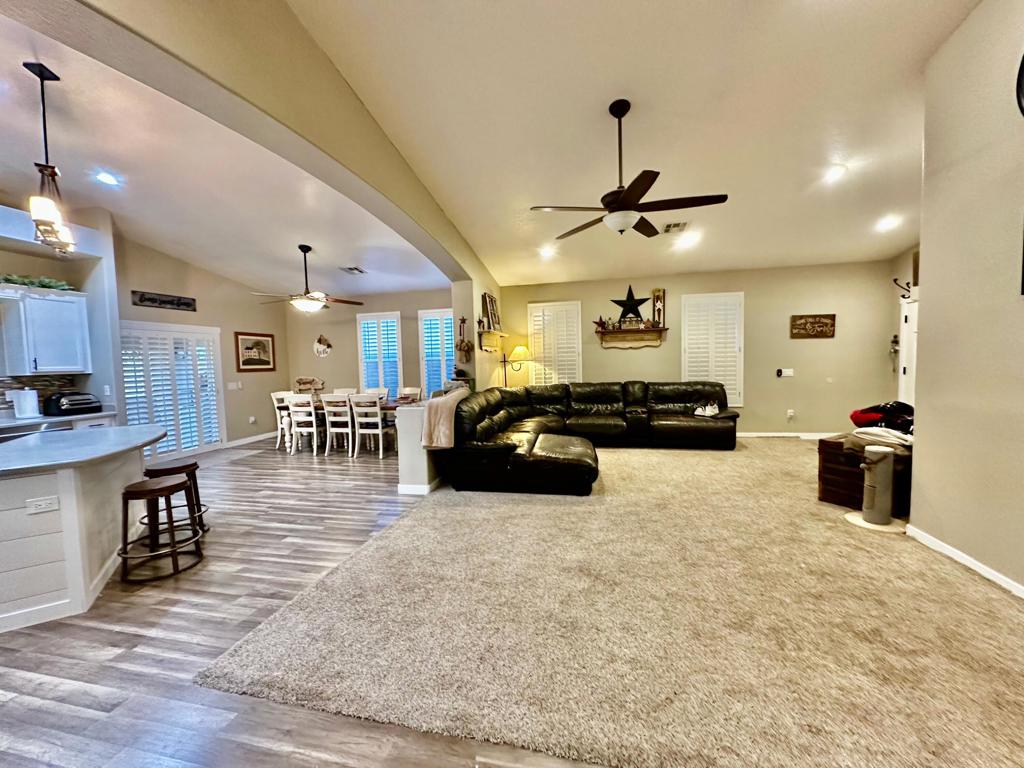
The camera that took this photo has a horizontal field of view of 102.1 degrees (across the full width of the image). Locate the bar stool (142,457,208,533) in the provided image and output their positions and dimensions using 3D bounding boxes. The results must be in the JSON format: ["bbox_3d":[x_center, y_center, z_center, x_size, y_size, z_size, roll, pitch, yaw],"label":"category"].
[{"bbox_3d":[-2.853,0.986,3.513,0.460,0.610,0.460,-1,3,13],"label":"bar stool"}]

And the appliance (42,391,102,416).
[{"bbox_3d":[-4.954,0.231,4.680,0.260,0.225,0.370,-1,3,13],"label":"appliance"}]

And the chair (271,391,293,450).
[{"bbox_3d":[-3.682,0.607,7.098,0.550,0.950,0.480,-1,3,13],"label":"chair"}]

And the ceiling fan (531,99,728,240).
[{"bbox_3d":[0.916,-1.748,3.302,1.500,1.060,1.500,-1,3,13],"label":"ceiling fan"}]

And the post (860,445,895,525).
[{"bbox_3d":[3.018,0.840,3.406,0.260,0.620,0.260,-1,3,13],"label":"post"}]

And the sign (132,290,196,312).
[{"bbox_3d":[-5.284,-1.261,6.342,0.025,0.210,0.930,-1,3,13],"label":"sign"}]

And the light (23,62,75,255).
[{"bbox_3d":[-3.511,-1.676,3.151,0.200,1.330,0.660,-4,4,-32],"label":"light"}]

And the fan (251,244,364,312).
[{"bbox_3d":[-3.036,-1.540,6.122,1.600,0.959,1.600,-1,3,13],"label":"fan"}]

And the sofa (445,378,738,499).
[{"bbox_3d":[1.385,0.547,5.660,3.540,0.970,3.290,-1,3,13],"label":"sofa"}]

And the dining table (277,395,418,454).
[{"bbox_3d":[-2.625,0.704,6.990,2.180,0.760,1.000,-1,3,13],"label":"dining table"}]

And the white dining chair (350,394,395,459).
[{"bbox_3d":[-2.076,0.610,6.314,0.470,0.950,0.550,-1,3,13],"label":"white dining chair"}]

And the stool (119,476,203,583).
[{"bbox_3d":[-2.496,1.010,2.940,0.460,0.610,0.460,-1,3,13],"label":"stool"}]

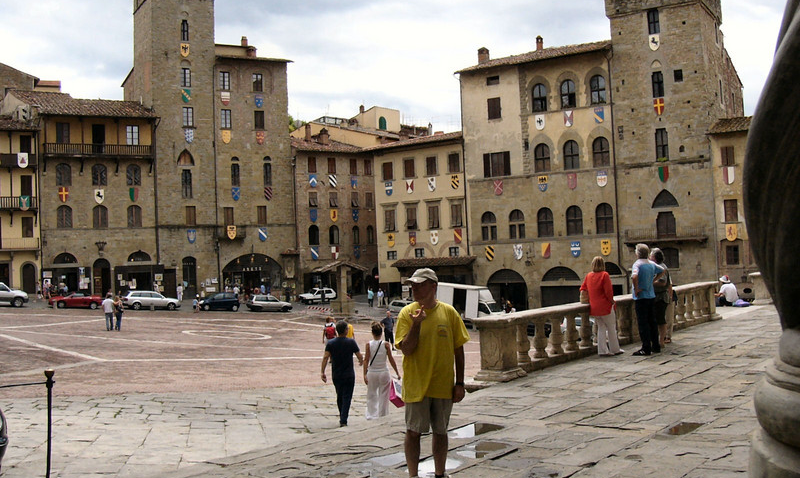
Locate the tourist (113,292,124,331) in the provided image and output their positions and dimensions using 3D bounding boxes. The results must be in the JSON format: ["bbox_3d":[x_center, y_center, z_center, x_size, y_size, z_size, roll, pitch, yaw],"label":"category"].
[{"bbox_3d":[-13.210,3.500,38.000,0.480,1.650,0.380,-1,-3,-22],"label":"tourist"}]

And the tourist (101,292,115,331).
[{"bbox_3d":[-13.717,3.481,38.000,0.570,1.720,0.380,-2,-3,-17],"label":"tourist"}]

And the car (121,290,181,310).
[{"bbox_3d":[-20.692,5.136,67.379,4.720,1.470,1.810,-1,-2,-22],"label":"car"}]

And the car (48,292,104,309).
[{"bbox_3d":[-25.891,4.944,64.500,3.920,1.270,1.660,-1,-3,-20],"label":"car"}]

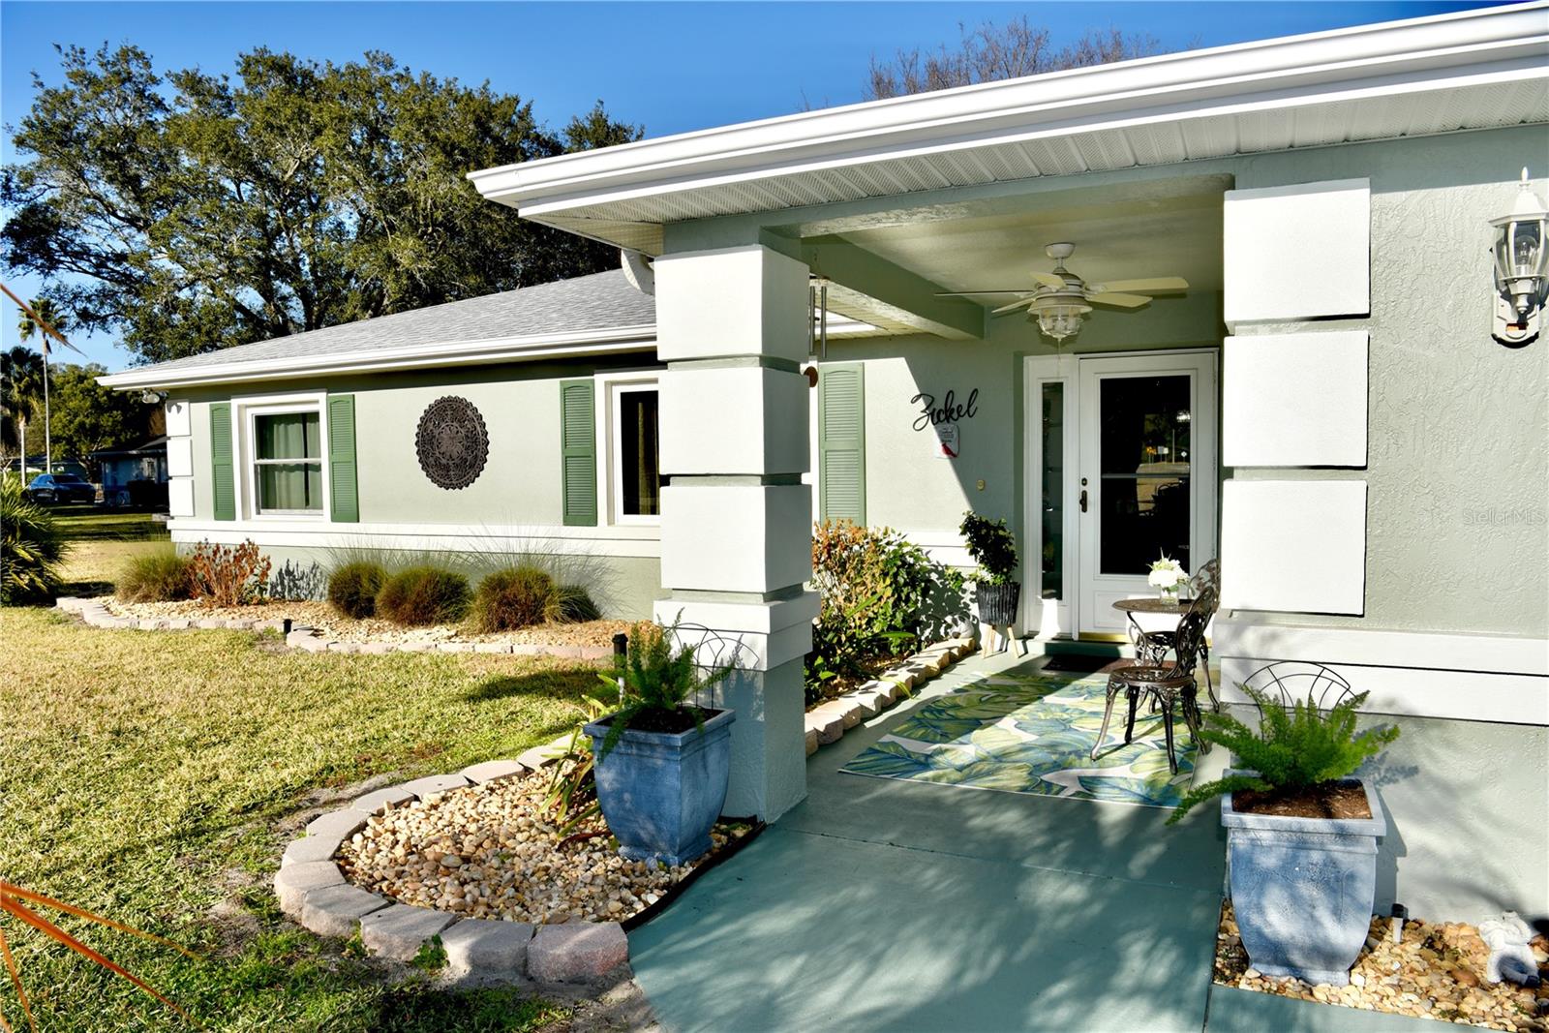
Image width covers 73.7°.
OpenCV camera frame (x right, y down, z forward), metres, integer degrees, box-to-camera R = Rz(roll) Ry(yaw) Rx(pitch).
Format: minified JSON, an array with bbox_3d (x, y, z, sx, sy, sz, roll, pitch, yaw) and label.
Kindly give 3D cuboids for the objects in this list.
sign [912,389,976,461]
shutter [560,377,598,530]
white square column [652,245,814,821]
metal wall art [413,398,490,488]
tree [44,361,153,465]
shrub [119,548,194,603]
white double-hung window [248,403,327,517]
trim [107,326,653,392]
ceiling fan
[{"bbox_3d":[1.298,-0.705,7.872,0.517,0.552,0.030,1,3,24],"label":"sign"},{"bbox_3d":[-1.725,-0.557,9.157,0.375,1.290,0.040,1,3,25],"label":"shutter"},{"bbox_3d":[-0.170,0.075,4.201,0.513,2.236,0.511,1,3,25],"label":"white square column"},{"bbox_3d":[-3.115,-0.711,9.967,0.910,0.910,0.040,1,3,26],"label":"metal wall art"},{"bbox_3d":[-39.711,-4.965,61.000,6.400,8.200,6.400,-2,3,-35],"label":"tree"},{"bbox_3d":[-6.727,0.619,11.212,0.827,0.570,0.807,1,3,25],"label":"shrub"},{"bbox_3d":[-5.336,-0.588,11.254,1.260,1.250,0.120,1,3,27],"label":"white double-hung window"},{"bbox_3d":[-4.243,-1.472,9.944,7.377,0.180,0.150,1,3,26],"label":"trim"},{"bbox_3d":[1.490,-1.194,5.405,1.300,0.511,1.300,1,3,25],"label":"ceiling fan"}]

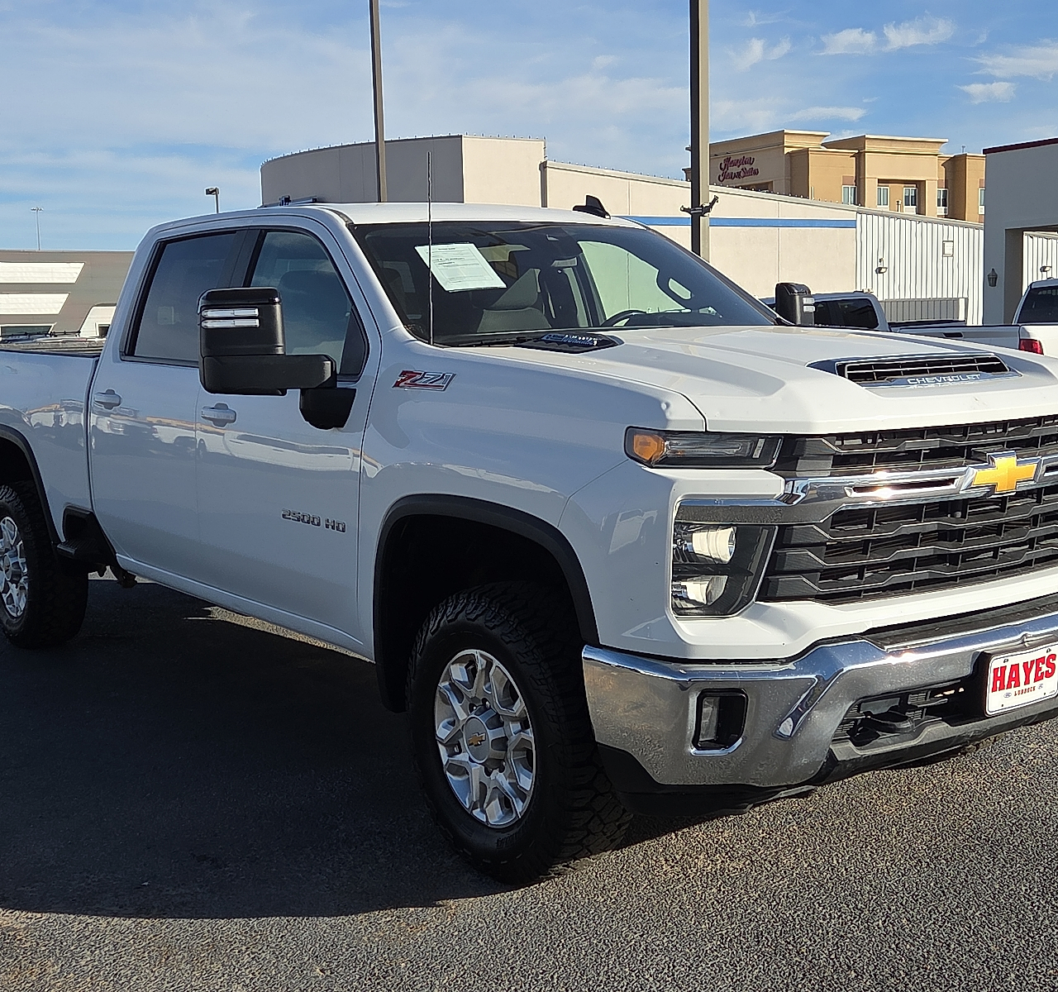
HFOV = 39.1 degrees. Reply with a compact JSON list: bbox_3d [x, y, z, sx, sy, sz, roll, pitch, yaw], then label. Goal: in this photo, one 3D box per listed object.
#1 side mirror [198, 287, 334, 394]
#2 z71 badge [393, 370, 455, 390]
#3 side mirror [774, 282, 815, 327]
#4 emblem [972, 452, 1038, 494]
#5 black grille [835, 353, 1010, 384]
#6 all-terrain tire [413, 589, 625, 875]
[{"bbox_3d":[-0.821,-0.472,4.521,0.370,0.315,0.190,-6,8,-36],"label":"side mirror"},{"bbox_3d":[-0.275,-0.317,4.068,0.012,0.055,0.310,-6,8,-36],"label":"z71 badge"},{"bbox_3d":[1.021,-0.677,5.865,0.370,0.315,0.190,-6,8,-36],"label":"side mirror"},{"bbox_3d":[1.198,-0.060,3.768,0.270,0.108,0.035,-6,8,-36],"label":"emblem"},{"bbox_3d":[1.052,-0.340,3.923,0.650,0.065,0.080,-6,8,-36],"label":"black grille"},{"bbox_3d":[-0.026,0.641,4.079,0.280,0.820,0.820,-6,8,-36],"label":"all-terrain tire"}]

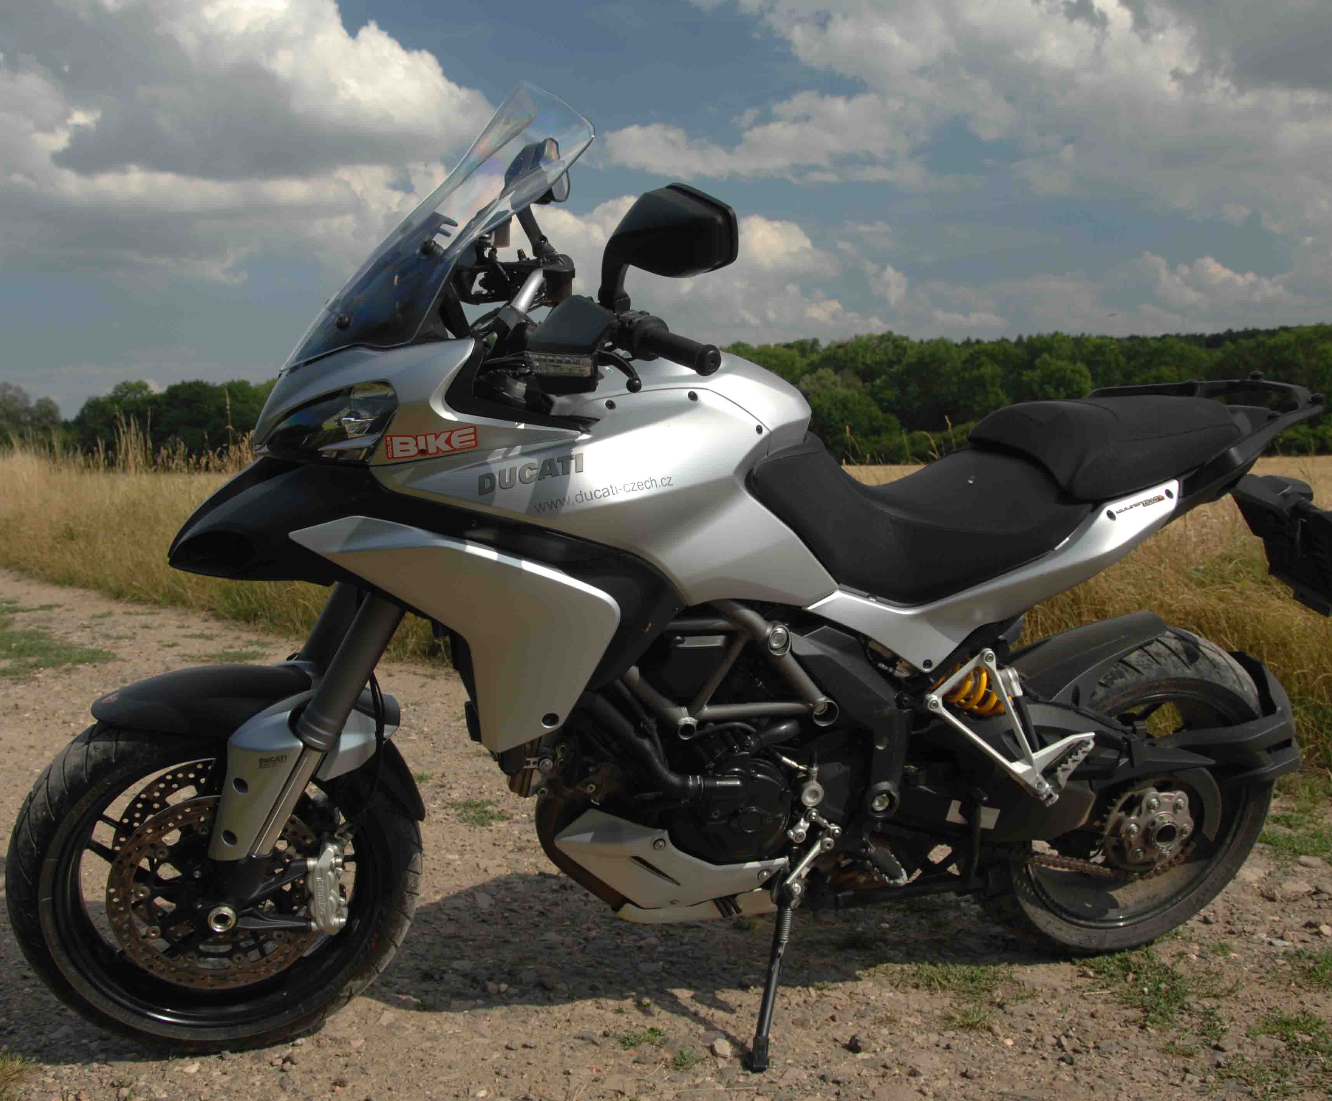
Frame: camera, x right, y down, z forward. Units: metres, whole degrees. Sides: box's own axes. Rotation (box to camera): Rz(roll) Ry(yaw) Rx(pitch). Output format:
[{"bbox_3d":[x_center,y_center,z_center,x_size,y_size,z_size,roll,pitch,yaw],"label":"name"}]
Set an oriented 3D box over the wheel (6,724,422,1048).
[{"bbox_3d":[-0.657,0.480,2.258,0.600,0.600,0.130,0,18,-14],"label":"wheel"}]

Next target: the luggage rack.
[{"bbox_3d":[0.913,-0.194,2.526,0.350,0.140,0.310,-6,22,-16],"label":"luggage rack"}]

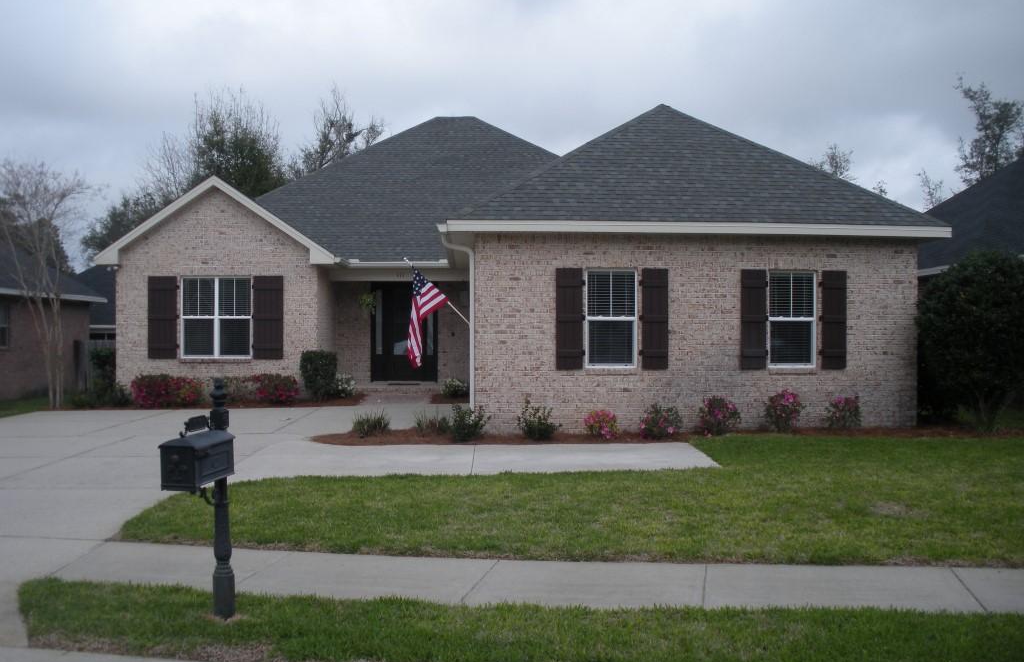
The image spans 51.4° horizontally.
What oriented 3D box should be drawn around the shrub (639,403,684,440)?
[{"bbox_3d":[2.176,1.294,15.500,0.660,0.522,0.580,0,0,-3],"label":"shrub"}]

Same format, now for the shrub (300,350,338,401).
[{"bbox_3d":[-3.525,0.815,19.500,0.660,0.920,0.660,0,0,-4],"label":"shrub"}]

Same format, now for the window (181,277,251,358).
[{"bbox_3d":[-5.504,-0.244,19.820,1.310,1.520,0.090,0,0,-4],"label":"window"}]

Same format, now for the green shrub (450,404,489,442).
[{"bbox_3d":[-0.609,1.298,15.250,0.550,0.505,0.500,0,0,-3],"label":"green shrub"}]

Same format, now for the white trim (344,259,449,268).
[{"bbox_3d":[-2.548,-1.498,23.700,2.330,0.160,0.140,0,0,-3],"label":"white trim"}]

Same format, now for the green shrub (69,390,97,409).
[{"bbox_3d":[-7.663,1.222,19.000,0.480,0.340,0.420,0,0,-4],"label":"green shrub"}]

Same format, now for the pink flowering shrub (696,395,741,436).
[{"bbox_3d":[3.112,1.274,16.050,0.640,0.590,0.580,0,0,-4],"label":"pink flowering shrub"}]

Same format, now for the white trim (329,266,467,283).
[{"bbox_3d":[-2.333,-1.151,21.700,2.800,0.290,0.200,0,0,-4],"label":"white trim"}]

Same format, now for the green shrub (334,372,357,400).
[{"bbox_3d":[-3.764,1.250,24.000,0.550,0.561,0.520,0,0,-3],"label":"green shrub"}]

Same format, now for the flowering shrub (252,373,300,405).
[{"bbox_3d":[-4.279,1.063,19.350,0.850,0.570,0.700,0,0,-4],"label":"flowering shrub"}]

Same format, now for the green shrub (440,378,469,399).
[{"bbox_3d":[-1.139,1.139,21.100,0.540,0.420,0.500,0,0,-4],"label":"green shrub"}]

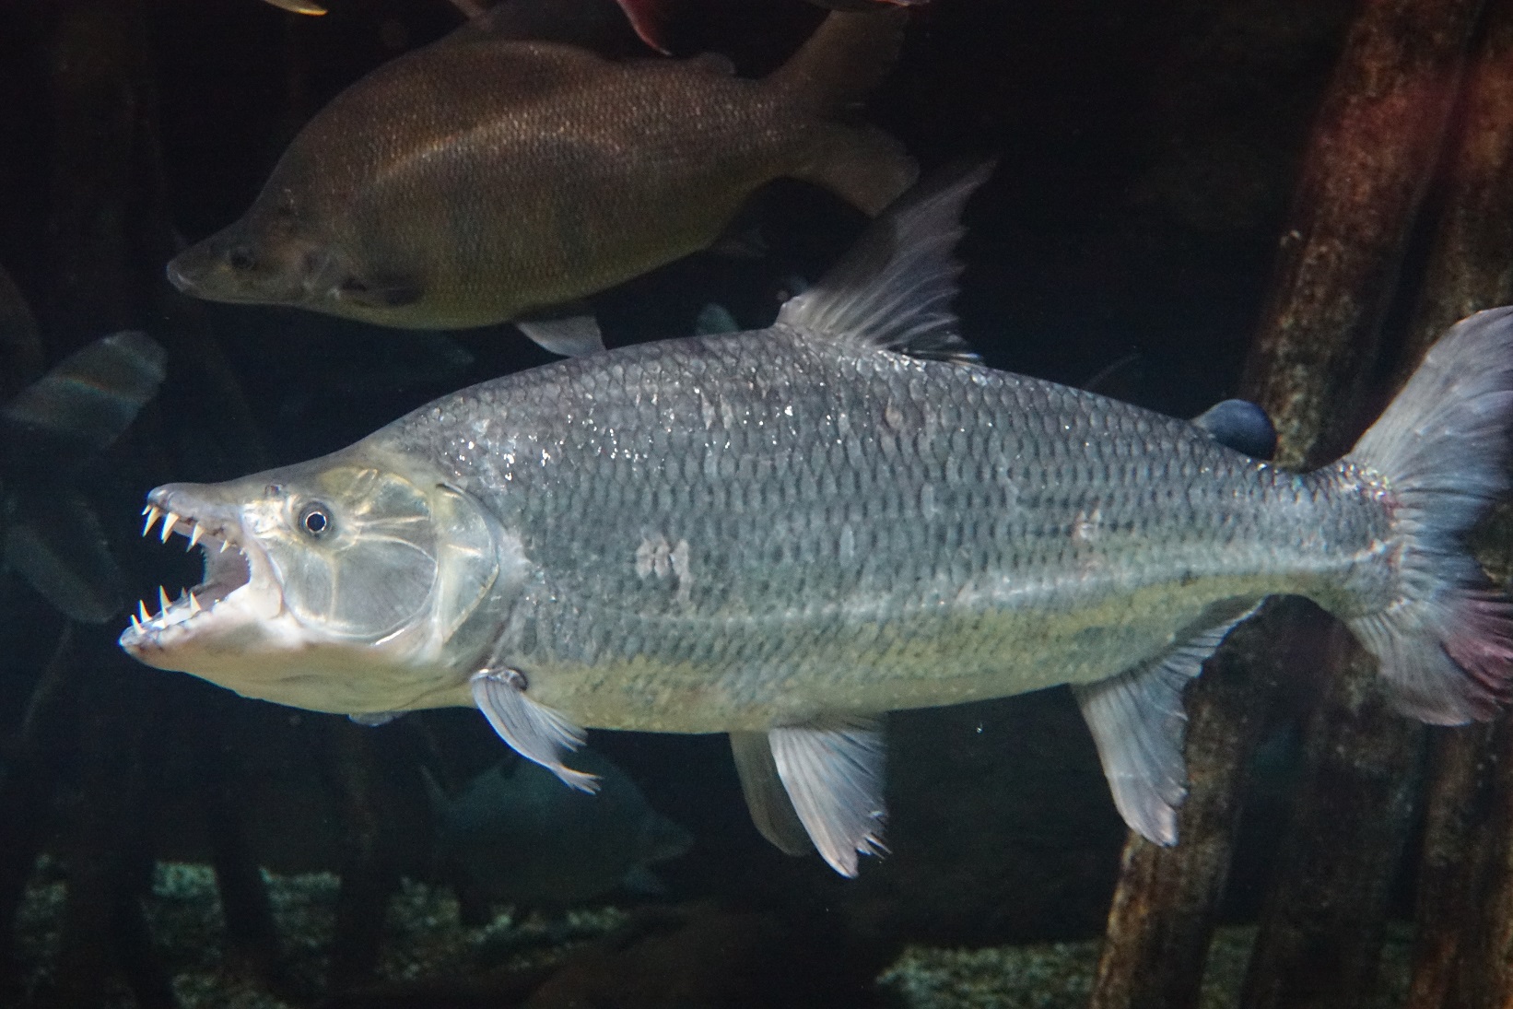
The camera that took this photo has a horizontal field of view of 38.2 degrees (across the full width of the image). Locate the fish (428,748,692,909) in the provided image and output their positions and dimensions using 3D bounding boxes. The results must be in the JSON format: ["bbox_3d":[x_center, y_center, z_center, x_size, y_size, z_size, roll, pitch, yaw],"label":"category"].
[{"bbox_3d":[-0.252,0.415,2.800,0.345,0.206,0.080,0,0,25],"label":"fish"}]

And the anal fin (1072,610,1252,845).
[{"bbox_3d":[0.279,0.153,1.500,0.128,0.160,0.020,0,0,-15],"label":"anal fin"}]

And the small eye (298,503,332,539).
[{"bbox_3d":[-0.267,0.010,1.320,0.021,0.022,0.012,0,0,-7],"label":"small eye"}]

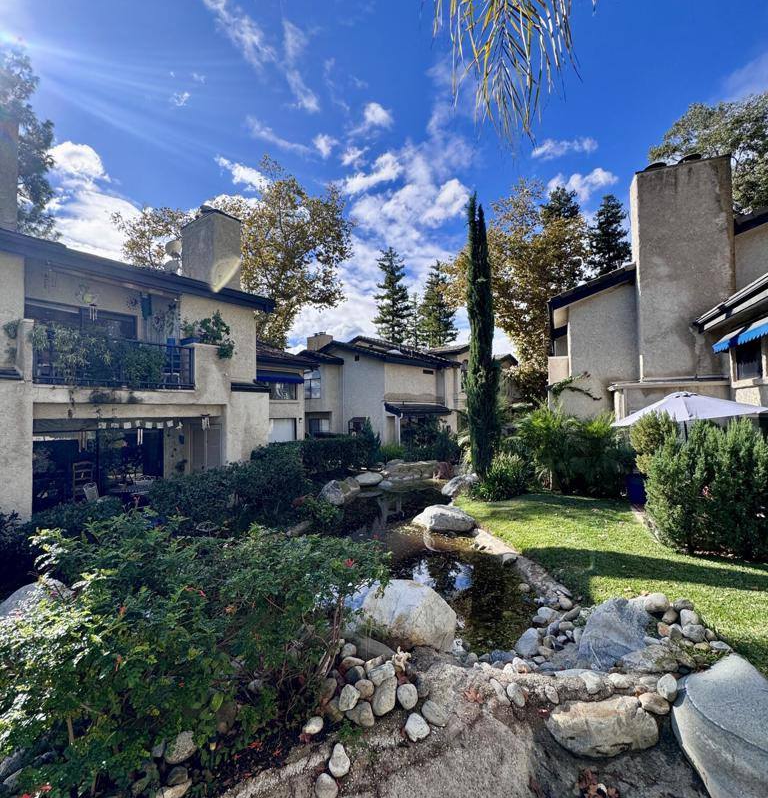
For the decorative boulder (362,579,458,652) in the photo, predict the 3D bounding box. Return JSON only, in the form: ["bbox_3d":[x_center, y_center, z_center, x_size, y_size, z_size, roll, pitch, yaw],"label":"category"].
[{"bbox_3d":[0.218,1.909,3.682,0.820,0.470,0.620,0,-1,0],"label":"decorative boulder"}]

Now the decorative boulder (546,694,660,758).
[{"bbox_3d":[1.502,2.234,2.855,0.740,0.310,0.430,0,-1,0],"label":"decorative boulder"}]

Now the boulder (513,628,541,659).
[{"bbox_3d":[1.172,1.993,3.381,0.220,0.210,0.200,0,-1,0],"label":"boulder"}]

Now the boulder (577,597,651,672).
[{"bbox_3d":[1.804,1.846,3.284,0.530,0.400,0.430,0,-1,0],"label":"boulder"}]

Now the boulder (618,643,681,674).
[{"bbox_3d":[2.147,2.099,3.358,0.450,0.180,0.330,0,-1,0],"label":"boulder"}]

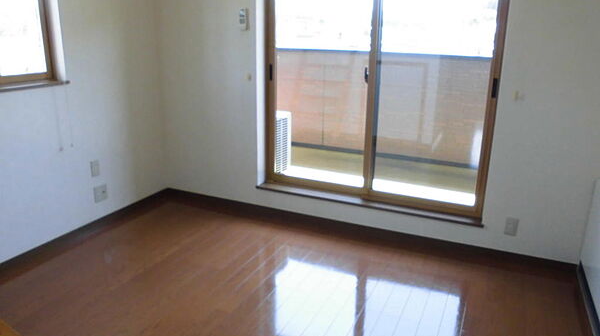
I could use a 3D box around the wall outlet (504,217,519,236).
[{"bbox_3d":[1.335,0.375,2.840,0.070,0.120,0.012,8,18,23],"label":"wall outlet"}]

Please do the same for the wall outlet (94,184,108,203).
[{"bbox_3d":[-1.452,0.191,3.302,0.012,0.120,0.116,8,18,23],"label":"wall outlet"}]

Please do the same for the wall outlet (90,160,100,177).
[{"bbox_3d":[-1.459,0.008,3.224,0.012,0.120,0.070,8,18,23],"label":"wall outlet"}]

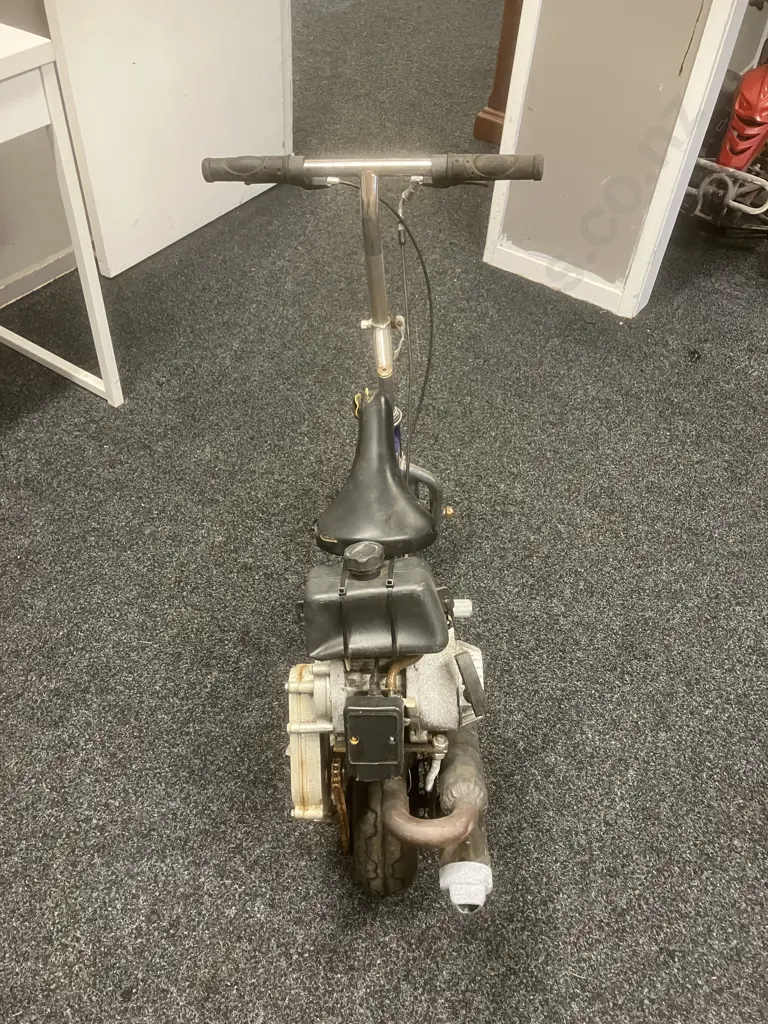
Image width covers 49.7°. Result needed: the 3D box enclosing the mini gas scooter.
[{"bbox_3d":[-0.007,-0.023,1.175,0.420,0.830,0.915,-1,46,0],"label":"mini gas scooter"}]

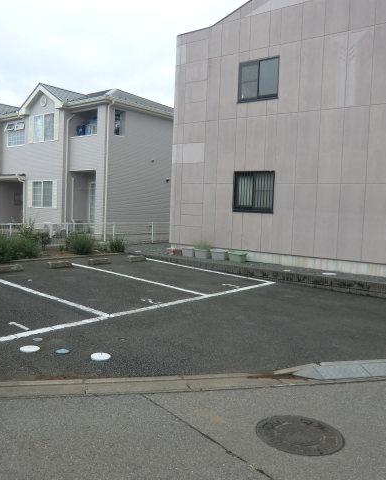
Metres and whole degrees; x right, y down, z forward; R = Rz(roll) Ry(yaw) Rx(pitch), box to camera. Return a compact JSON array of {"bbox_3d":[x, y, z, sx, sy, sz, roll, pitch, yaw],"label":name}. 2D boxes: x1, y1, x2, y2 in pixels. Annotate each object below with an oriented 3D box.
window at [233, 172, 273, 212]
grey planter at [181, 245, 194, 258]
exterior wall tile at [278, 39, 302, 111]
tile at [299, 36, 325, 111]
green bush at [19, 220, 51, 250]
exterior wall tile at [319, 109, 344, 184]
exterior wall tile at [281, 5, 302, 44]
[{"bbox_3d":[1.695,-1.344,12.475,1.299,1.180,0.120,5,6,36],"label":"window"},{"bbox_3d":[-0.100,0.363,13.413,0.370,0.280,0.250,5,6,37],"label":"grey planter"},{"bbox_3d":[2.539,-4.247,11.681,0.607,1.817,0.050,5,6,36],"label":"exterior wall tile"},{"bbox_3d":[3.000,-4.160,11.238,0.600,1.808,0.050,5,6,37],"label":"tile"},{"bbox_3d":[-4.974,-0.138,13.912,1.050,0.920,0.850,0,5,-20],"label":"green bush"},{"bbox_3d":[3.436,-2.309,11.040,0.600,1.823,0.050,5,6,37],"label":"exterior wall tile"},{"bbox_3d":[2.583,-5.542,11.455,0.600,0.870,0.060,5,6,37],"label":"exterior wall tile"}]

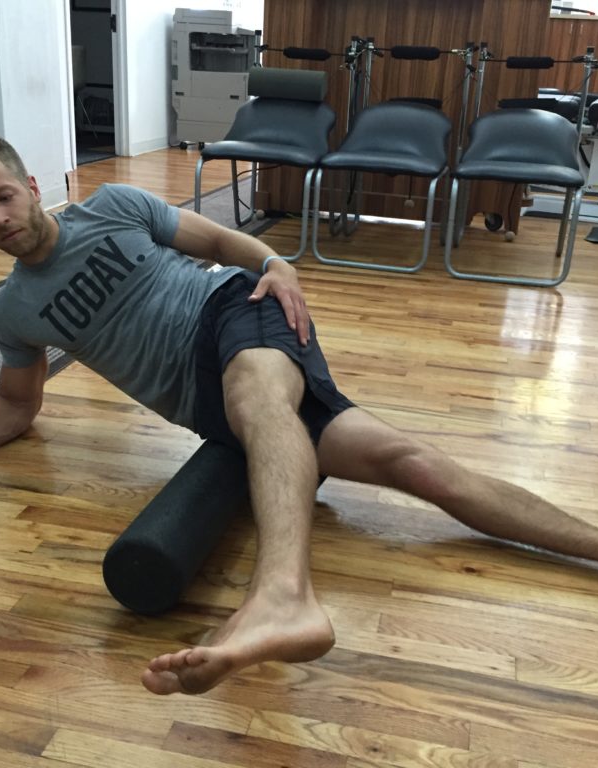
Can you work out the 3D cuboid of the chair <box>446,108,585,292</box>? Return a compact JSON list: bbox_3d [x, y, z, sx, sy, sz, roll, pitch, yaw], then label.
[{"bbox_3d":[0.965,-0.875,3.927,0.550,0.690,0.650,7,23,9],"label":"chair"}]

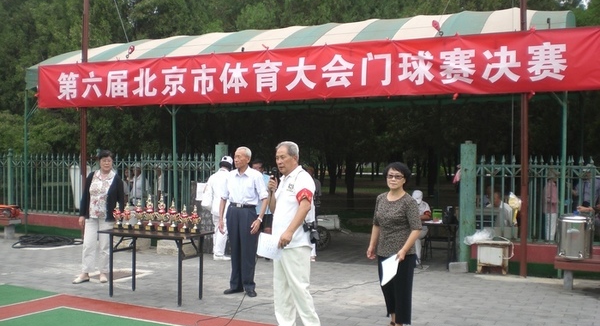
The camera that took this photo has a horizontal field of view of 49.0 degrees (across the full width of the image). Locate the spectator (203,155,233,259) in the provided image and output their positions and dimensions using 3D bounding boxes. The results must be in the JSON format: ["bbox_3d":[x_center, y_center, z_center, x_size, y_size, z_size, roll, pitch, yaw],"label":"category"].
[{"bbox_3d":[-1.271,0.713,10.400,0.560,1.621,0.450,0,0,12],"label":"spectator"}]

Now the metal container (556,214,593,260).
[{"bbox_3d":[3.321,0.897,7.924,0.420,0.480,0.410,1,2,27],"label":"metal container"}]

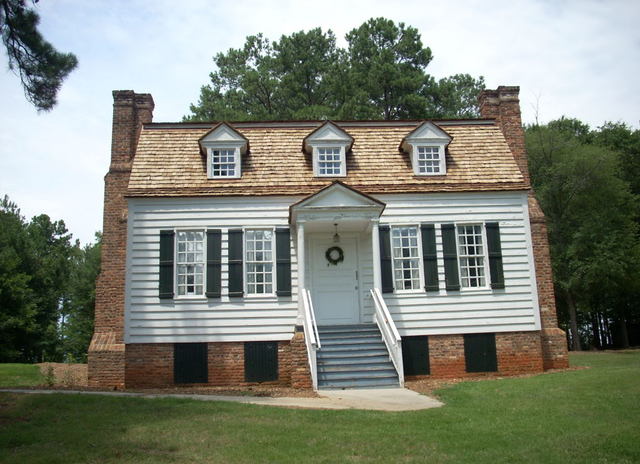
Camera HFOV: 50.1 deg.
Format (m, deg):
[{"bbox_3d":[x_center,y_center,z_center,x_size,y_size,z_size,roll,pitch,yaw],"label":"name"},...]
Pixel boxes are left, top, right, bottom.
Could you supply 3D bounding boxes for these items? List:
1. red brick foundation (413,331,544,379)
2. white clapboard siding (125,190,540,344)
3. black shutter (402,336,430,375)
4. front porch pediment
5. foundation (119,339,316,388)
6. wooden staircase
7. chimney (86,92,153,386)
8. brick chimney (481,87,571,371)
[{"bbox_3d":[3.723,2.970,16.523,3.320,1.060,0.400,-1,-13,-4],"label":"red brick foundation"},{"bbox_3d":[0.355,0.797,16.697,9.960,3.500,0.300,-1,-13,-4],"label":"white clapboard siding"},{"bbox_3d":[2.239,2.923,16.206,0.779,0.910,0.080,-1,-13,-4],"label":"black shutter"},{"bbox_3d":[0.356,-0.543,16.059,2.140,0.937,1.450,-1,-13,-4],"label":"front porch pediment"},{"bbox_3d":[-2.378,2.939,15.340,4.220,1.120,1.400,-1,-13,-4],"label":"foundation"},{"bbox_3d":[0.559,2.395,13.559,1.600,1.440,2.600,-1,-13,-4],"label":"wooden staircase"},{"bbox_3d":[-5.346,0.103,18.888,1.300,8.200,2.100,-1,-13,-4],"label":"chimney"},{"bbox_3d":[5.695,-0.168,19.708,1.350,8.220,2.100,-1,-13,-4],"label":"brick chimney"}]

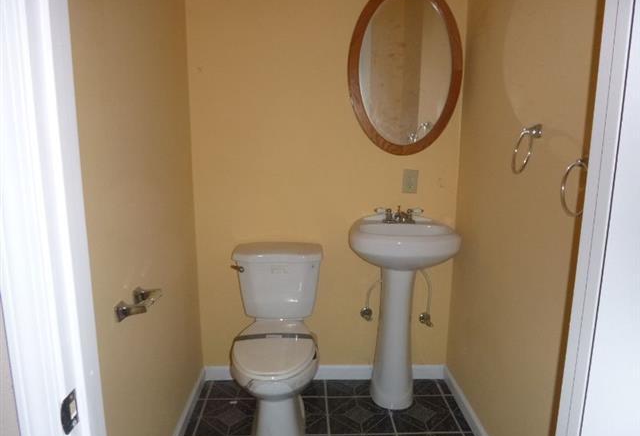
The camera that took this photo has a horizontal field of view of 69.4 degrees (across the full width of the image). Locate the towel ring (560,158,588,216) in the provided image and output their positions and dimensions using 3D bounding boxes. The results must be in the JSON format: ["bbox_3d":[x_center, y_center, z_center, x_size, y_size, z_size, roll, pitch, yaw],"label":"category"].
[{"bbox_3d":[0.698,-0.083,1.243,0.069,0.162,0.146,0,11,-2],"label":"towel ring"}]

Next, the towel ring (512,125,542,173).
[{"bbox_3d":[0.685,-0.220,1.515,0.075,0.165,0.149,0,11,-2],"label":"towel ring"}]

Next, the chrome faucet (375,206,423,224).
[{"bbox_3d":[0.378,-0.012,2.194,0.227,0.081,0.126,0,11,-2],"label":"chrome faucet"}]

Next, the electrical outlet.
[{"bbox_3d":[0.453,-0.181,2.311,0.072,0.116,0.012,0,11,-2],"label":"electrical outlet"}]

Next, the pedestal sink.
[{"bbox_3d":[0.386,0.474,2.207,0.514,0.906,0.449,0,11,-2],"label":"pedestal sink"}]

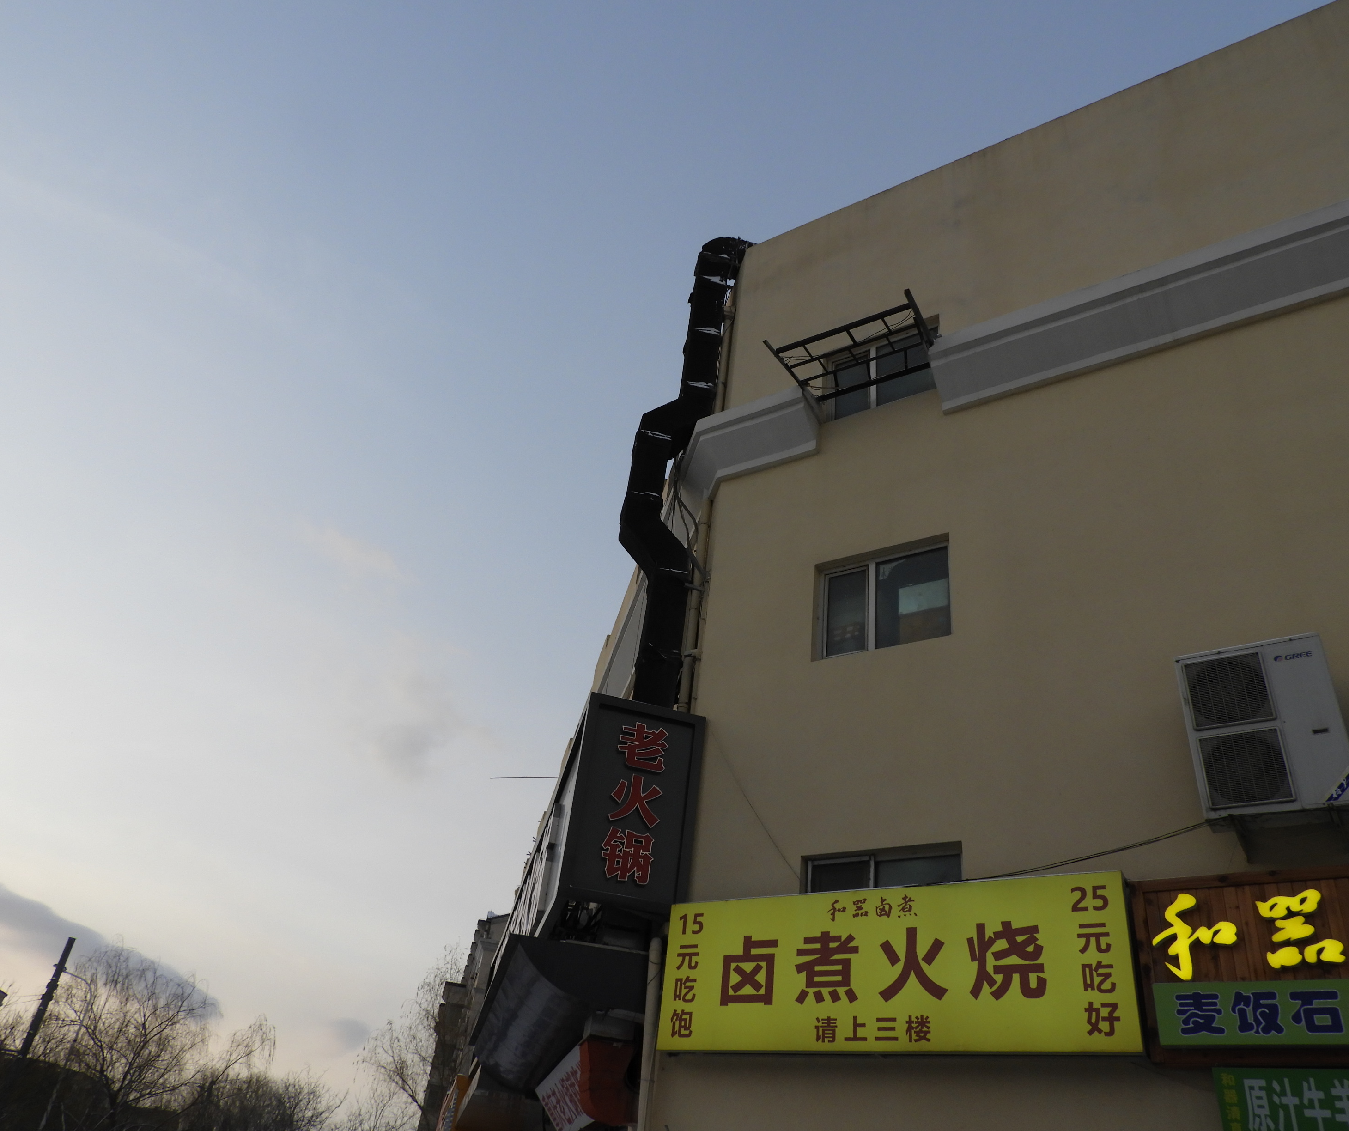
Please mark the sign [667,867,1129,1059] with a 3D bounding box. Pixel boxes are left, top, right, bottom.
[{"bbox_3d":[1.617,3.242,8.357,3.895,1.216,0.200,-15,-39,29],"label":"sign"}]

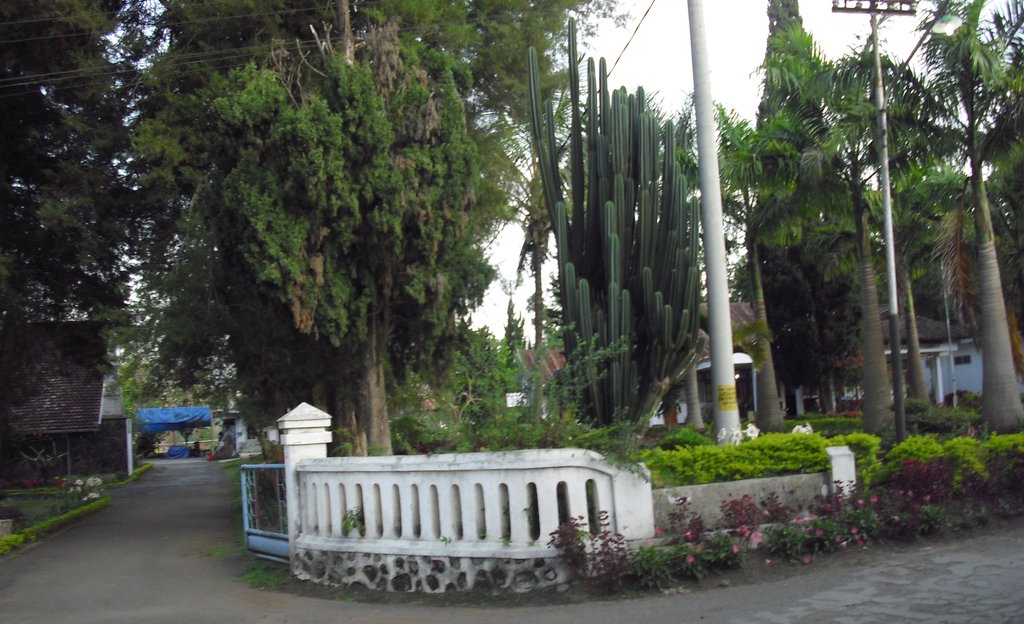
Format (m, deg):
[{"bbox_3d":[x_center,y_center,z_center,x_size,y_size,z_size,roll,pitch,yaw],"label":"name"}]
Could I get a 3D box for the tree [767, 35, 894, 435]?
[{"bbox_3d":[6.630,-1.558,22.722,2.800,8.200,2.800,-3,-6,0],"label":"tree"}]

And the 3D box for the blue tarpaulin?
[{"bbox_3d":[-19.316,6.168,63.796,4.400,1.550,2.800,-4,-6,8],"label":"blue tarpaulin"}]

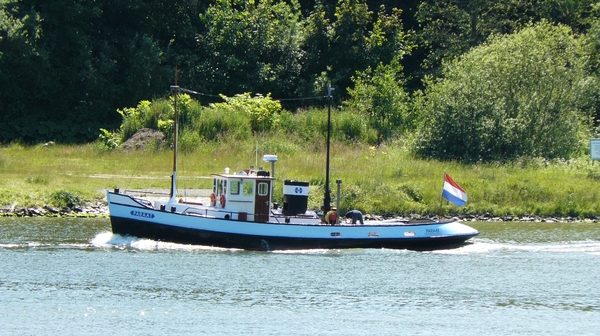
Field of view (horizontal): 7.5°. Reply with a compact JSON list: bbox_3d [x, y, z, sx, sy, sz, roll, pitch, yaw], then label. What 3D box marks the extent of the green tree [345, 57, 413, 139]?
[{"bbox_3d":[4.872,-4.313,284.000,4.200,5.100,4.000,0,2,0],"label":"green tree"}]

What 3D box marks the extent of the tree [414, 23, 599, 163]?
[{"bbox_3d":[12.215,-4.547,272.000,10.800,8.400,9.600,0,2,0],"label":"tree"}]

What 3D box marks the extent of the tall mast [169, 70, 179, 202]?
[{"bbox_3d":[-5.897,-1.515,213.300,0.330,6.200,0.330,-1,2,-17],"label":"tall mast"}]

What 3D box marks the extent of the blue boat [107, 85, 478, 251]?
[{"bbox_3d":[-0.352,-0.211,215.000,18.000,8.200,4.400,-1,2,-17],"label":"blue boat"}]

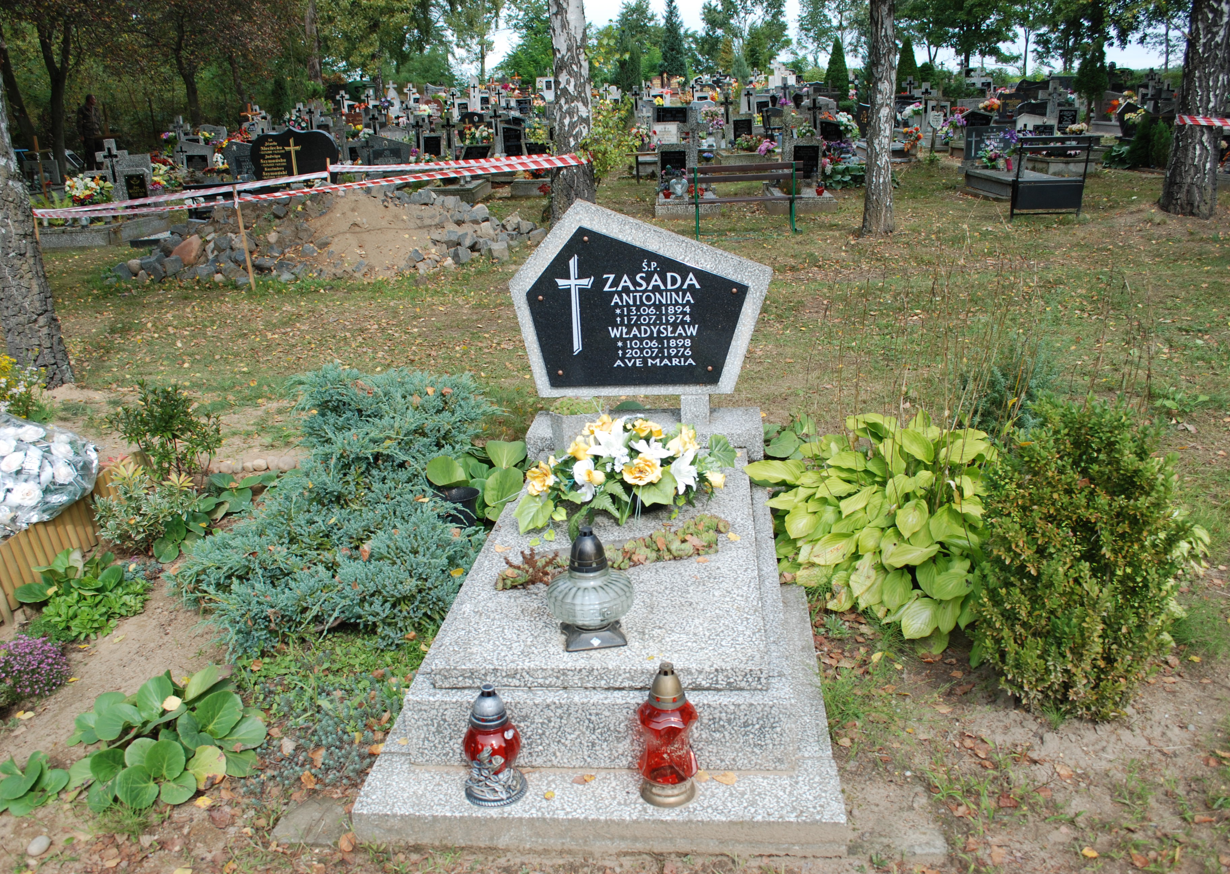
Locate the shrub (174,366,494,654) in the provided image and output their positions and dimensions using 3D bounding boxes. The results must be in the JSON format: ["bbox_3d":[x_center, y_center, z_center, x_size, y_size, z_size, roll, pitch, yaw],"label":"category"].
[{"bbox_3d":[-0.939,0.179,3.640,0.960,0.460,1.460,-1,20,6],"label":"shrub"}]

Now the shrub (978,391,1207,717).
[{"bbox_3d":[1.187,0.288,2.425,0.550,0.771,0.510,7,21,27],"label":"shrub"}]

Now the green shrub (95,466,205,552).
[{"bbox_3d":[-1.800,0.260,3.730,0.410,0.307,0.370,-13,21,-26],"label":"green shrub"}]

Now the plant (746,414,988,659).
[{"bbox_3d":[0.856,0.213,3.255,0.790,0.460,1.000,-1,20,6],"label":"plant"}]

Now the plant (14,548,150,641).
[{"bbox_3d":[-1.778,0.510,3.270,0.420,0.170,0.340,-15,23,-29],"label":"plant"}]

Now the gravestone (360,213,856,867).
[{"bbox_3d":[0.020,0.001,2.875,1.080,1.206,1.976,-1,20,6],"label":"gravestone"}]

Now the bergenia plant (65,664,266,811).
[{"bbox_3d":[-1.142,0.741,2.513,0.470,0.190,0.350,-14,22,-27],"label":"bergenia plant"}]

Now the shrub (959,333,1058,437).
[{"bbox_3d":[1.733,-0.189,4.281,0.430,0.420,0.400,5,20,22],"label":"shrub"}]

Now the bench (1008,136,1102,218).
[{"bbox_3d":[4.989,-2.993,11.286,0.860,0.880,0.520,-1,19,7],"label":"bench"}]

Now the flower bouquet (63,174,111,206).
[{"bbox_3d":[-6.902,-3.225,12.820,0.560,0.400,0.420,-1,20,6],"label":"flower bouquet"}]

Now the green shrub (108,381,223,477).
[{"bbox_3d":[-2.006,-0.037,4.409,0.470,0.450,0.440,-13,22,-24],"label":"green shrub"}]

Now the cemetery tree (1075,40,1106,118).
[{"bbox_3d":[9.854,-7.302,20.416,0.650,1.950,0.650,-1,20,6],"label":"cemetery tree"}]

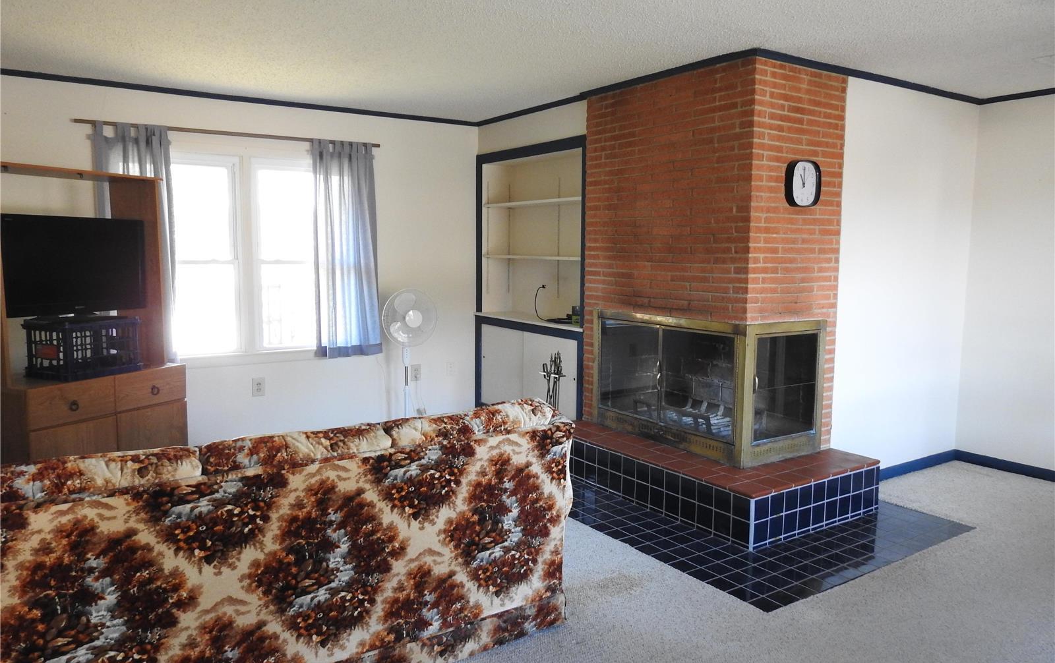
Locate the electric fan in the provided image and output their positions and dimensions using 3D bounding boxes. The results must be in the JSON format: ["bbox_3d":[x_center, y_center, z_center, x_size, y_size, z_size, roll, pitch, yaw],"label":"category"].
[{"bbox_3d":[-0.868,0.271,5.442,0.434,1.178,0.364,-3,7,-29],"label":"electric fan"}]

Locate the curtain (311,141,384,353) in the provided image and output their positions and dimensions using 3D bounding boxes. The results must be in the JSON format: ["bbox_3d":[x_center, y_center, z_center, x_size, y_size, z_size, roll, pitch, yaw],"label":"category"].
[{"bbox_3d":[-1.301,-0.592,5.358,0.531,1.562,0.101,-4,7,-34],"label":"curtain"}]

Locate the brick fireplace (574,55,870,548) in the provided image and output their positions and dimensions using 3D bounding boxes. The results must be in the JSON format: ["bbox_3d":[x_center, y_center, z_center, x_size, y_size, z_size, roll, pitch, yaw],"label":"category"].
[{"bbox_3d":[1.065,-0.246,4.446,1.096,2.444,1.727,-4,7,-34],"label":"brick fireplace"}]

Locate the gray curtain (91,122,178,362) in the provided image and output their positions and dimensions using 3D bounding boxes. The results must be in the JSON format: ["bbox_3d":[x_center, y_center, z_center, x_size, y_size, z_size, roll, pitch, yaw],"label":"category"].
[{"bbox_3d":[-2.446,-0.525,4.591,0.442,1.510,0.101,-4,7,-34],"label":"gray curtain"}]

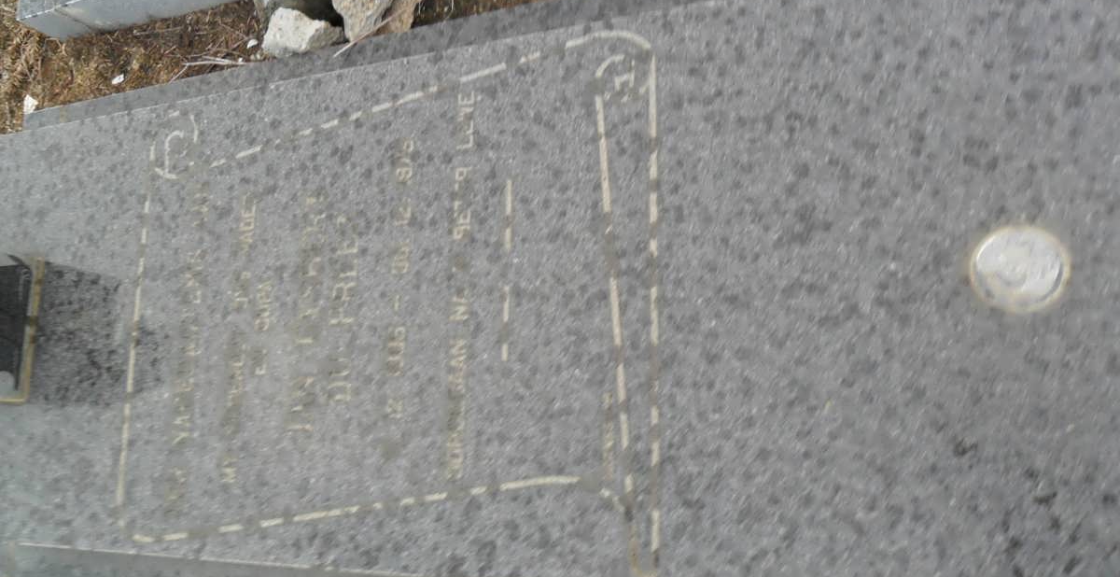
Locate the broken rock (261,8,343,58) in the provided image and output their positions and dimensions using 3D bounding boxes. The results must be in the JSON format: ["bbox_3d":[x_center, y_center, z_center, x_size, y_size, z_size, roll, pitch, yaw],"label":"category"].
[{"bbox_3d":[-0.479,-0.488,1.657,0.130,0.085,0.090,5,83,23],"label":"broken rock"}]

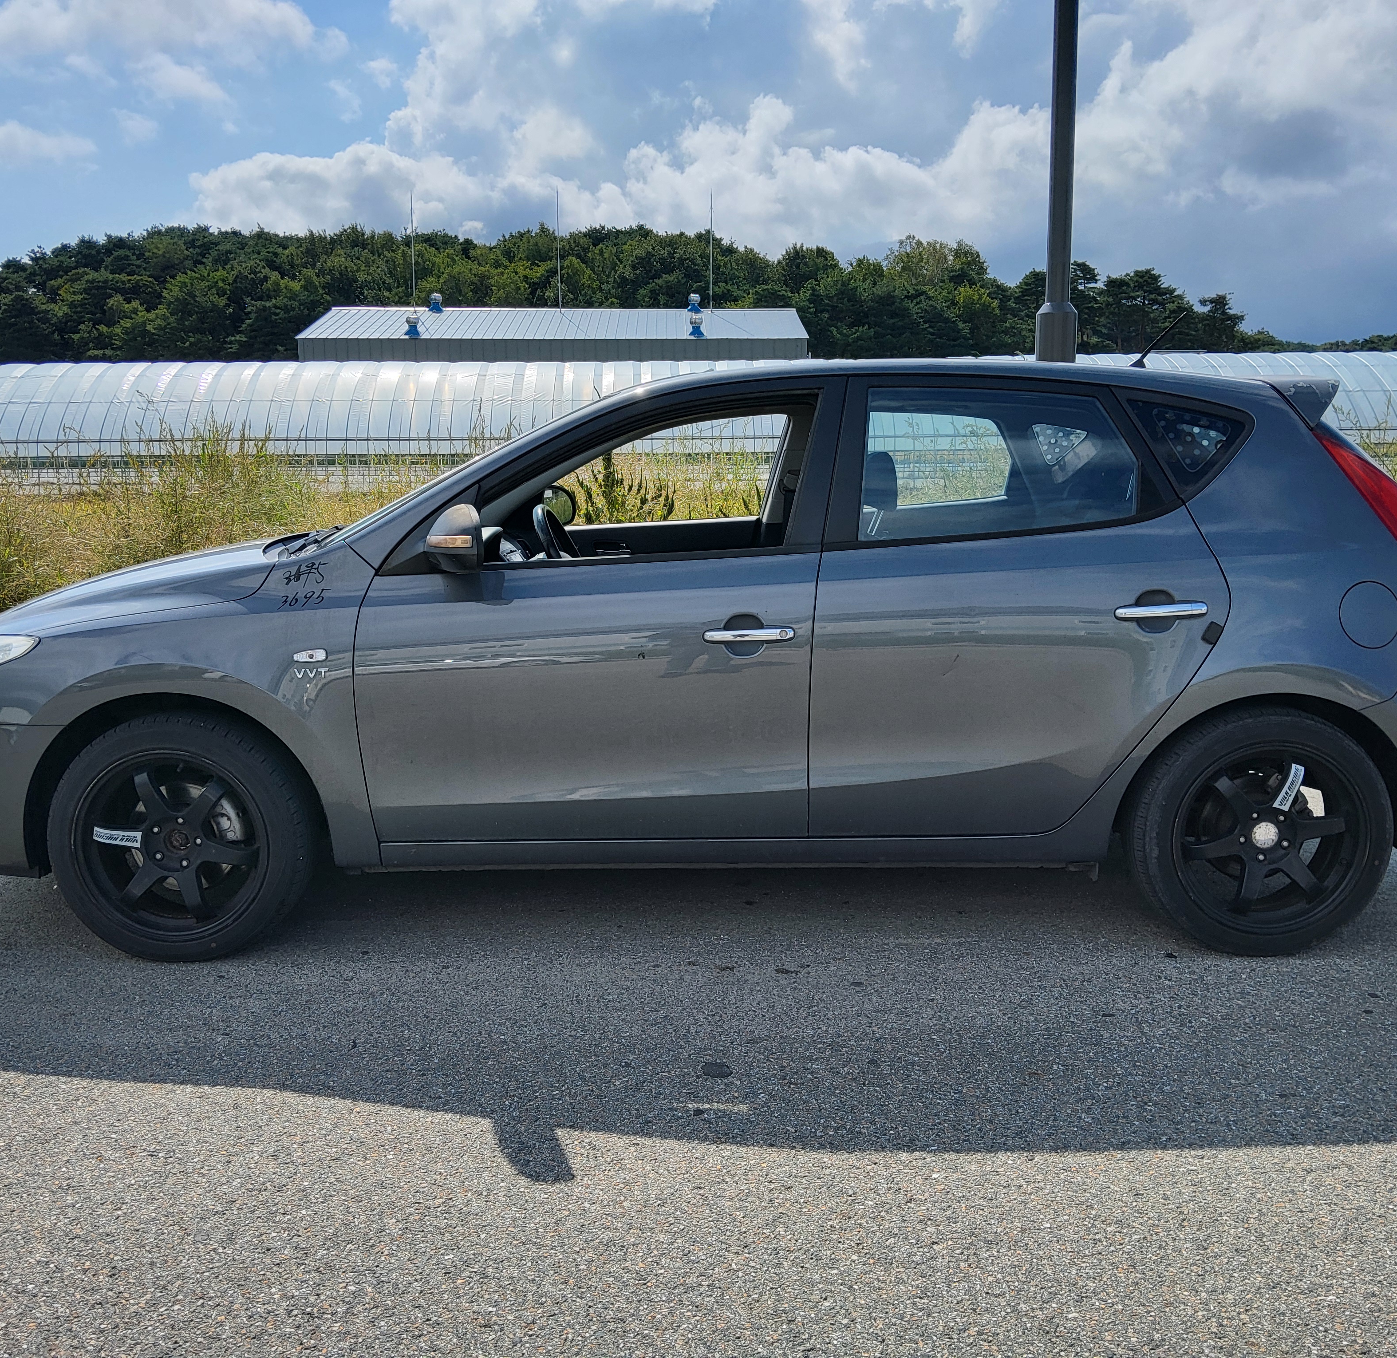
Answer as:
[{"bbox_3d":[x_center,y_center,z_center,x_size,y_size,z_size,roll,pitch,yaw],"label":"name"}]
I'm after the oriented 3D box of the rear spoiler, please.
[{"bbox_3d":[1.556,-0.795,3.931,0.270,0.152,1.130,0,10,1],"label":"rear spoiler"}]

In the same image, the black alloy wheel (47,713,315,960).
[{"bbox_3d":[-1.277,0.385,3.412,0.614,0.614,0.215,0,10,1],"label":"black alloy wheel"}]

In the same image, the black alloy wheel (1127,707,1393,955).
[{"bbox_3d":[1.372,0.364,3.349,0.614,0.614,0.215,0,10,1],"label":"black alloy wheel"}]

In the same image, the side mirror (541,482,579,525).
[{"bbox_3d":[-0.518,-0.629,4.934,0.138,0.163,0.230,0,10,1],"label":"side mirror"}]

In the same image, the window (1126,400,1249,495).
[{"bbox_3d":[1.188,-0.570,3.303,0.295,0.245,0.045,-1,-17,-4],"label":"window"}]

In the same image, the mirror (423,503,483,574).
[{"bbox_3d":[-0.558,-0.321,3.130,0.138,0.163,0.230,0,10,1],"label":"mirror"}]

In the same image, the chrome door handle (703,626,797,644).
[{"bbox_3d":[0.122,-0.103,3.195,0.224,0.042,0.050,-3,10,2],"label":"chrome door handle"}]

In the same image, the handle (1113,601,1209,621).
[{"bbox_3d":[1.075,-0.155,3.165,0.218,0.042,0.050,-3,10,2],"label":"handle"}]

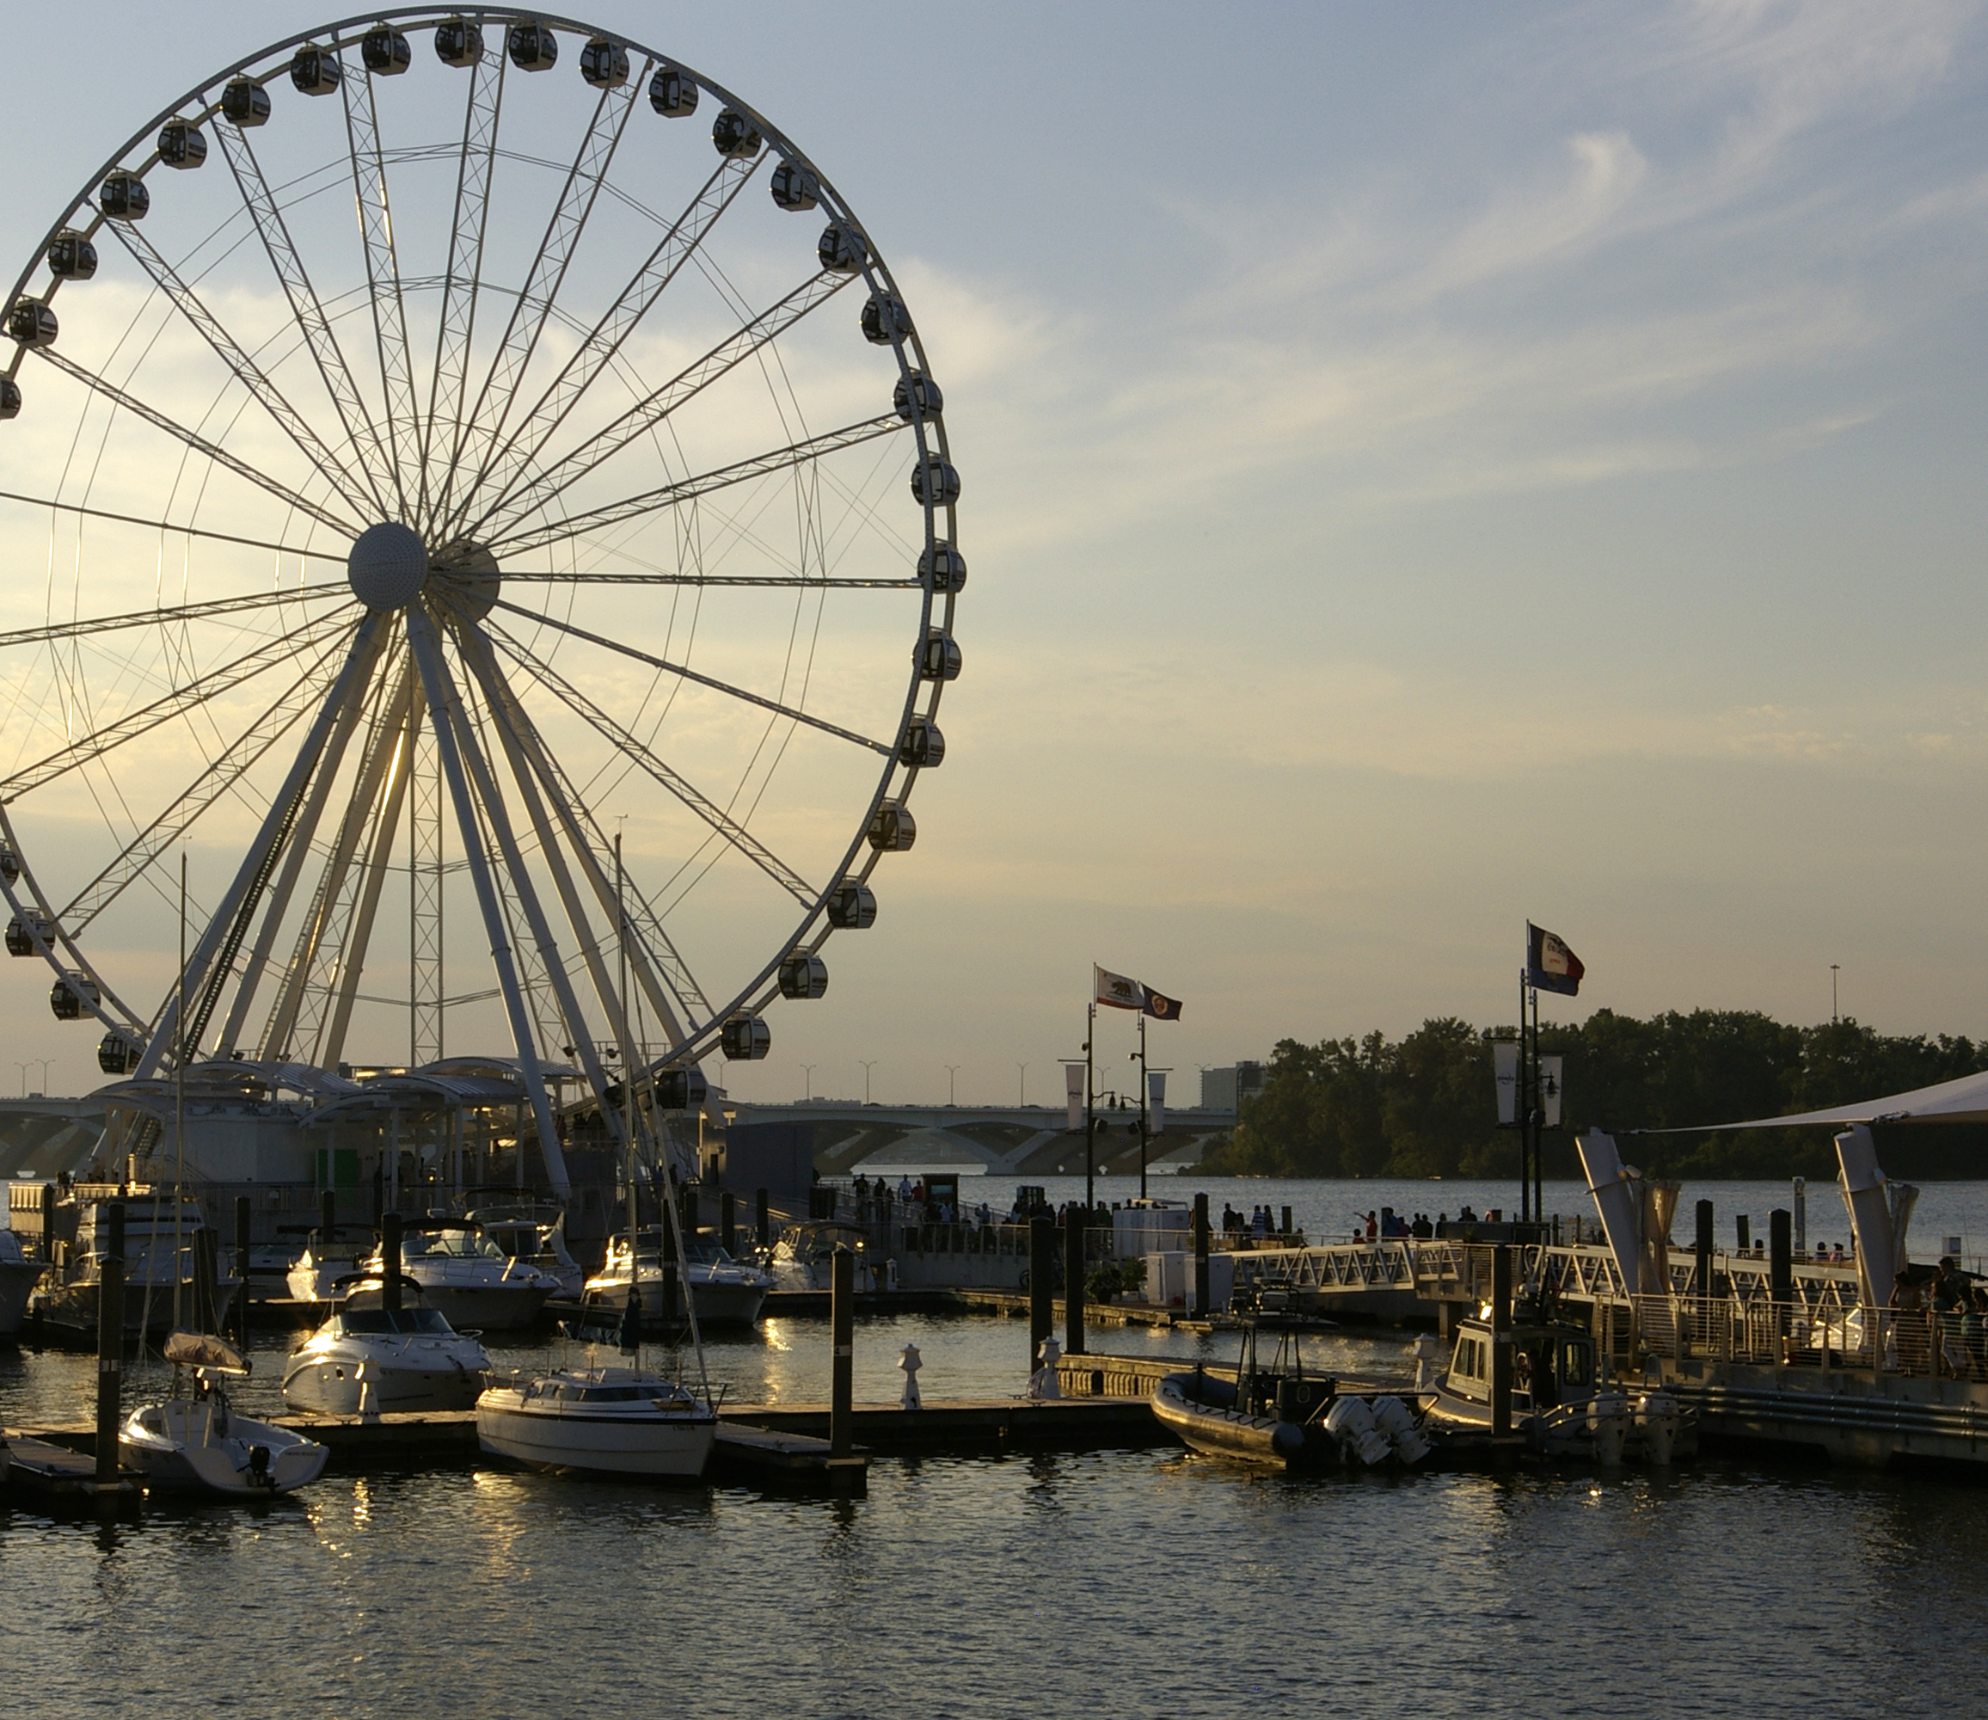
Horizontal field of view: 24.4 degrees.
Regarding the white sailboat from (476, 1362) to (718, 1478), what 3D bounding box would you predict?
[{"bbox_3d":[-6.090,9.092,75.347,2.390,1.750,7.850,2,-4,-27],"label":"white sailboat"}]

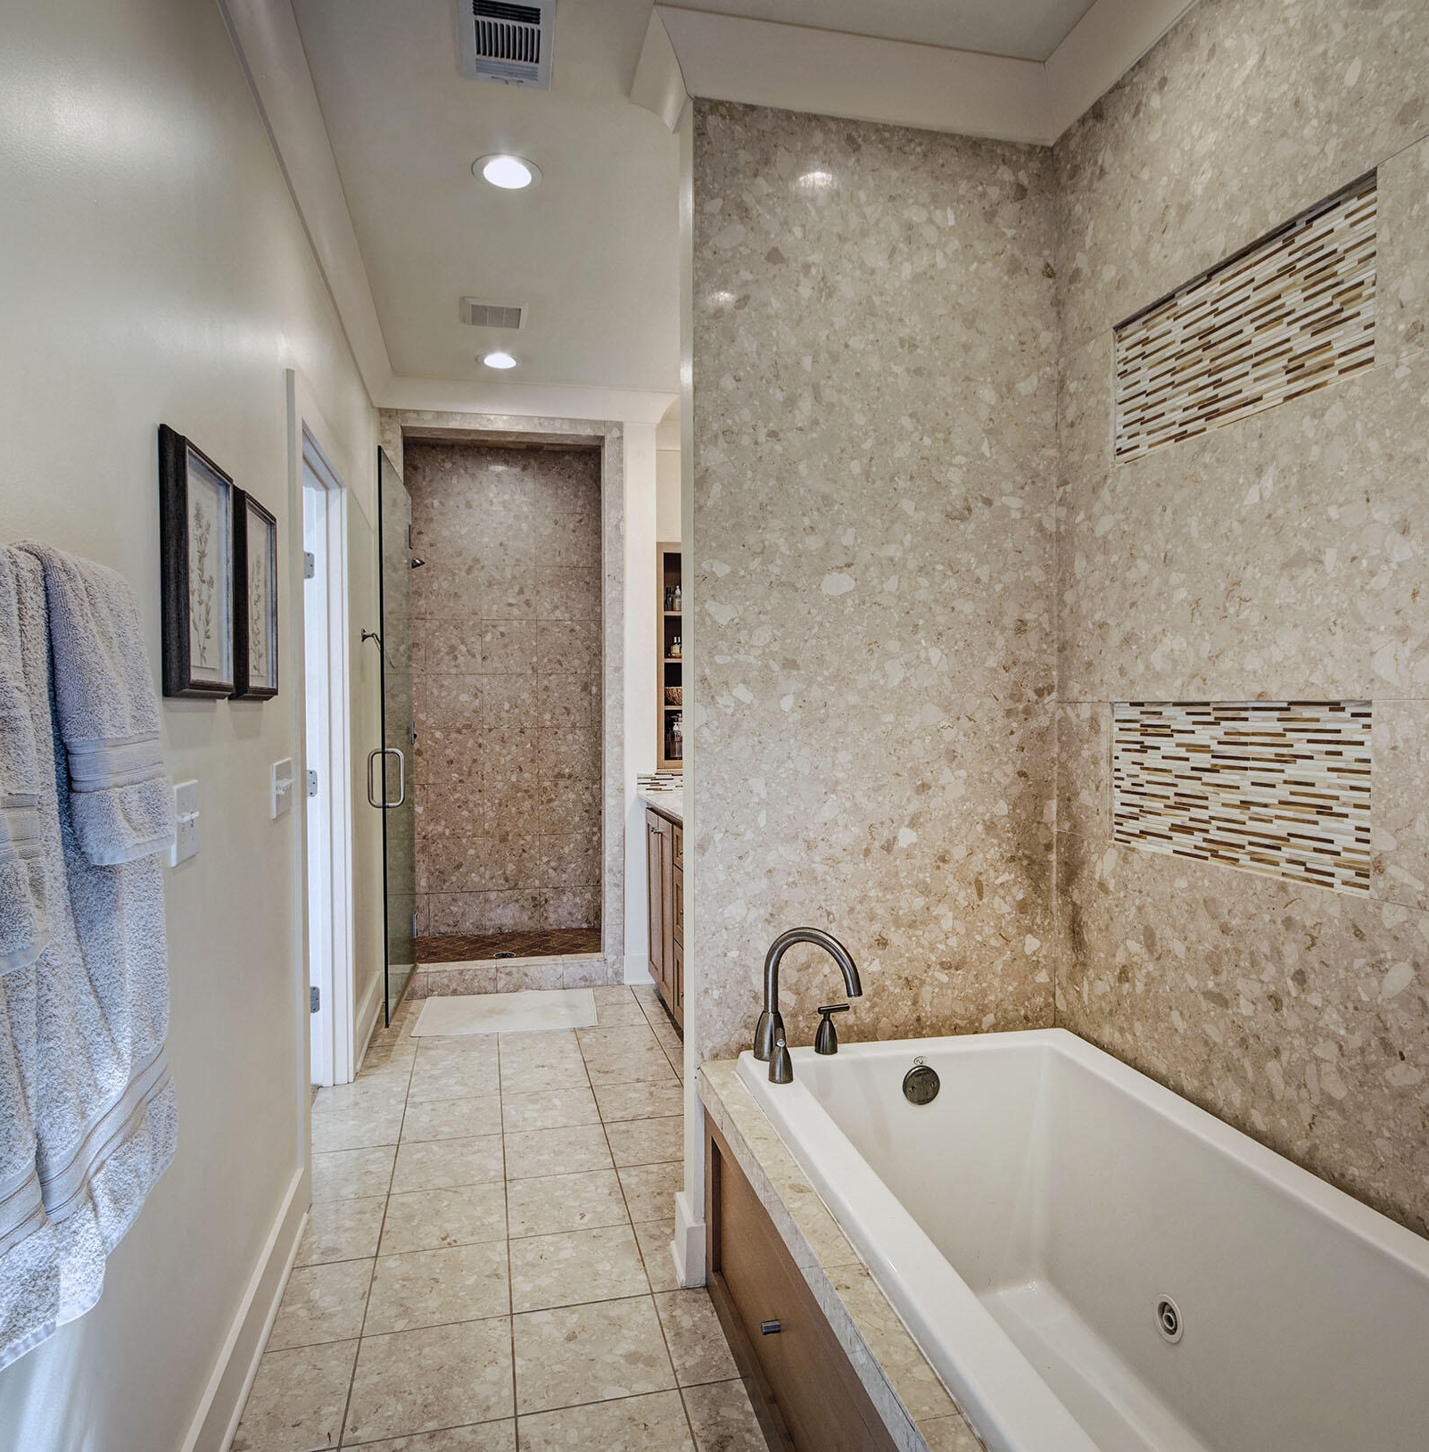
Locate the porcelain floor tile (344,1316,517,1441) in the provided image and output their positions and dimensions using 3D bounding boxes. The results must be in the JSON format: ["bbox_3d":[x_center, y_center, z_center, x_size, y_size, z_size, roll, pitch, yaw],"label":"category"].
[{"bbox_3d":[-0.556,1.298,1.813,0.306,0.011,0.298,0,1,-14],"label":"porcelain floor tile"}]

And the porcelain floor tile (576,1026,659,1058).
[{"bbox_3d":[-0.384,1.268,3.672,0.306,0.011,0.298,0,1,-14],"label":"porcelain floor tile"}]

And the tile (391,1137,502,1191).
[{"bbox_3d":[-0.758,1.263,2.627,0.302,0.010,0.292,0,1,-14],"label":"tile"}]

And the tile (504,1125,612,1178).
[{"bbox_3d":[-0.470,1.283,2.743,0.306,0.011,0.298,0,1,-14],"label":"tile"}]

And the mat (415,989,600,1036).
[{"bbox_3d":[-0.897,1.252,3.991,0.750,0.014,0.505,0,1,-9],"label":"mat"}]

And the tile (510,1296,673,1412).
[{"bbox_3d":[-0.255,1.296,1.889,0.306,0.011,0.298,0,1,-14],"label":"tile"}]

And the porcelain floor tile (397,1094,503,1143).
[{"bbox_3d":[-0.828,1.258,2.907,0.302,0.010,0.292,0,1,-14],"label":"porcelain floor tile"}]

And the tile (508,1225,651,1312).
[{"bbox_3d":[-0.327,1.292,2.173,0.306,0.011,0.298,0,1,-14],"label":"tile"}]

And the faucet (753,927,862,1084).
[{"bbox_3d":[0.211,0.600,2.023,0.255,0.305,0.265,0,1,31],"label":"faucet"}]

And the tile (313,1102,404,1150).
[{"bbox_3d":[-1.124,1.259,2.833,0.302,0.010,0.292,0,1,-14],"label":"tile"}]

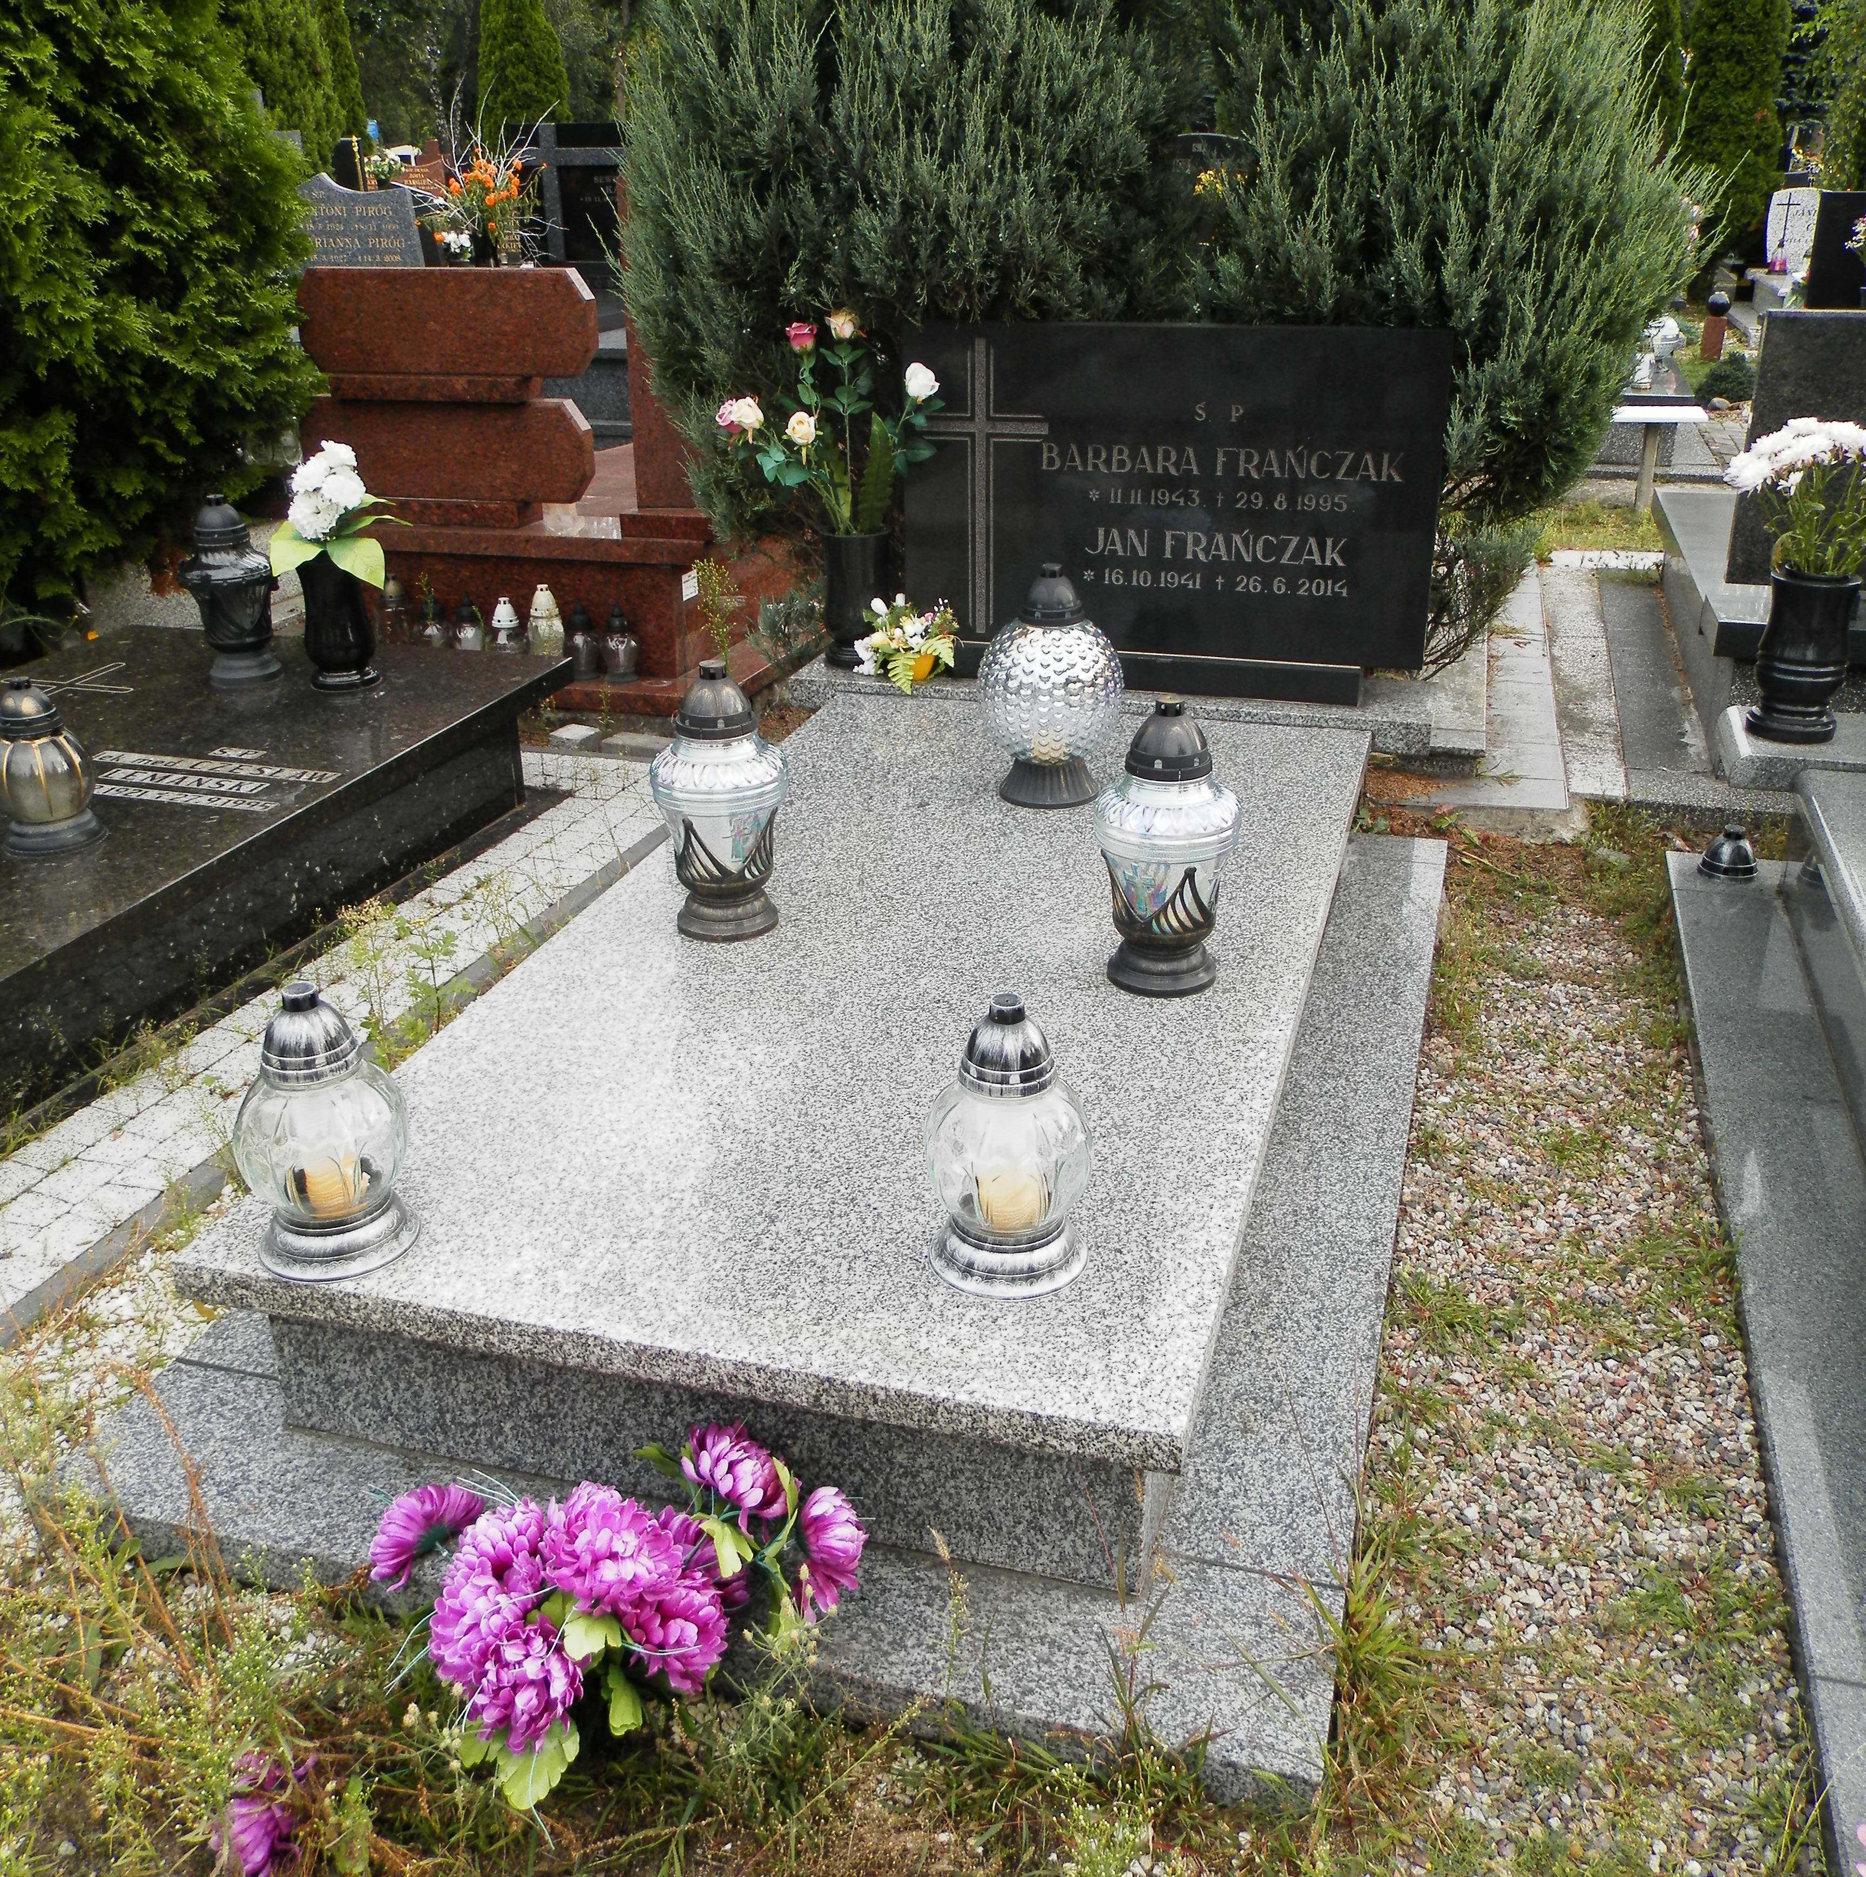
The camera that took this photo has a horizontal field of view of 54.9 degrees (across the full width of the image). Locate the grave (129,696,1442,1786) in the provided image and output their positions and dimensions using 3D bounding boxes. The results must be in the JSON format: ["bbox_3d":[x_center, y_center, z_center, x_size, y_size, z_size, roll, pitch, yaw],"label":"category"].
[{"bbox_3d":[0.027,0.113,2.589,1.298,0.235,2.173,6,26,16],"label":"grave"}]

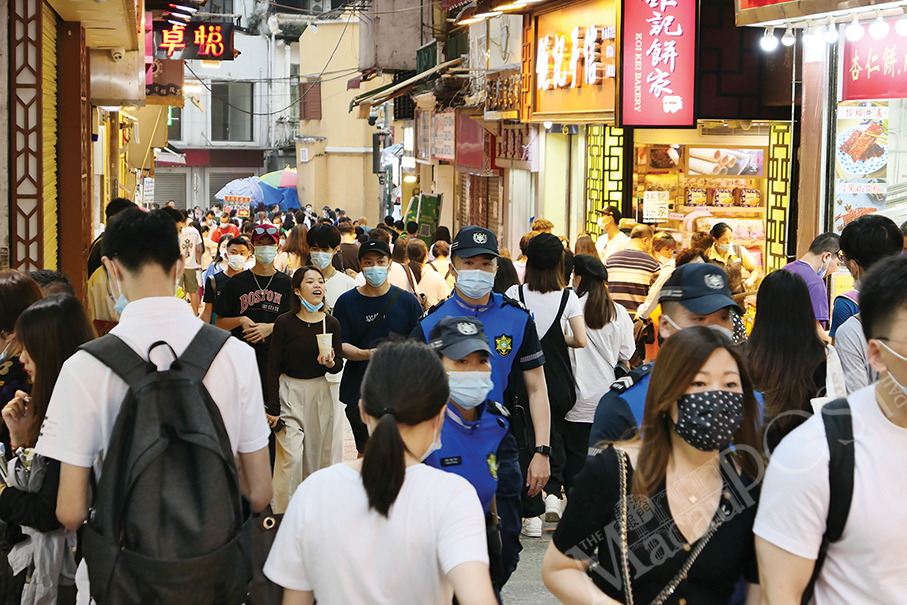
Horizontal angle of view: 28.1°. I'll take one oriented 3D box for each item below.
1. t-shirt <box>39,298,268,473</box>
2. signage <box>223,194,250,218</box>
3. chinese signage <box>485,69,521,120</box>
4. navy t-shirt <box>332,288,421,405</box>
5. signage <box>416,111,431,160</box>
[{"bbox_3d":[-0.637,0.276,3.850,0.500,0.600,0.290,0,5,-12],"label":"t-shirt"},{"bbox_3d":[-4.524,-2.000,38.000,0.560,0.450,0.040,0,5,-6],"label":"signage"},{"bbox_3d":[0.480,-2.100,18.250,0.120,0.520,2.500,0,6,-7],"label":"chinese signage"},{"bbox_3d":[-0.408,0.236,9.750,0.500,0.650,0.280,1,5,-2],"label":"navy t-shirt"},{"bbox_3d":[-0.513,-2.854,31.000,0.060,0.810,1.900,0,5,-7],"label":"signage"}]

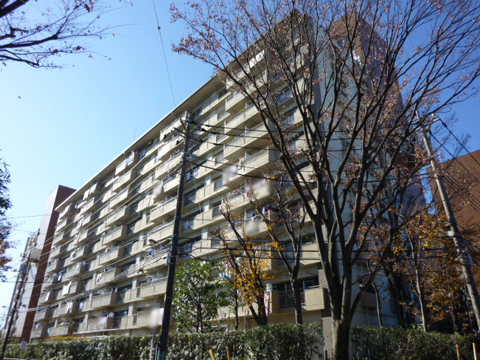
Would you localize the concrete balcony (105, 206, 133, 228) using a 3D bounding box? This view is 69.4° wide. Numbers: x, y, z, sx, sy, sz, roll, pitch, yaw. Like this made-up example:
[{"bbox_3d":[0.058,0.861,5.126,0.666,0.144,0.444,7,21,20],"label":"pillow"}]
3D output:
[{"bbox_3d":[-16.120,5.152,46.896,1.255,1.292,5.550,22,-34,-37],"label":"concrete balcony"}]

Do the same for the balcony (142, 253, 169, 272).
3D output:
[{"bbox_3d":[-7.690,8.174,34.906,1.255,1.292,5.375,22,-34,-37],"label":"balcony"}]

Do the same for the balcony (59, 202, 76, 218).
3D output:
[{"bbox_3d":[-33.477,6.283,67.634,1.150,1.370,5.130,22,-34,-37],"label":"balcony"}]

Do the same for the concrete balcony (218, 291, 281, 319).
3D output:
[{"bbox_3d":[0.756,8.803,24.103,1.255,1.292,5.393,22,-34,-37],"label":"concrete balcony"}]

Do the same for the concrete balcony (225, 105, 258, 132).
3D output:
[{"bbox_3d":[0.749,-5.472,31.082,1.200,1.304,5.000,22,-34,-37],"label":"concrete balcony"}]

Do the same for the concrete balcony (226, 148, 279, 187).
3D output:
[{"bbox_3d":[0.820,-0.925,29.220,1.150,1.370,5.470,22,-34,-37],"label":"concrete balcony"}]

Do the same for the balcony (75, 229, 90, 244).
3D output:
[{"bbox_3d":[-24.740,9.376,55.467,1.255,1.292,5.598,22,-34,-37],"label":"balcony"}]

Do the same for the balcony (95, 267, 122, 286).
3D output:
[{"bbox_3d":[-15.959,12.181,42.854,1.150,1.330,5.330,22,-34,-37],"label":"balcony"}]

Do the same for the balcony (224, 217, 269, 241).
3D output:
[{"bbox_3d":[0.848,3.905,26.344,1.150,1.330,5.330,22,-34,-37],"label":"balcony"}]

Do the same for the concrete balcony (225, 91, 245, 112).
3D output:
[{"bbox_3d":[-0.041,-7.493,33.316,1.255,1.292,2.750,22,-34,-37],"label":"concrete balcony"}]

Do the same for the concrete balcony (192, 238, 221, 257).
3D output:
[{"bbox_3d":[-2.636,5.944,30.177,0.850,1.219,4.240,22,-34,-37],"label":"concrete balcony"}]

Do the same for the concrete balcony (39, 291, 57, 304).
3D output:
[{"bbox_3d":[-33.455,20.769,60.381,1.150,1.370,5.130,22,-34,-37],"label":"concrete balcony"}]

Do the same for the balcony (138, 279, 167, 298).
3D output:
[{"bbox_3d":[-7.870,10.599,34.116,1.150,1.370,5.470,22,-34,-37],"label":"balcony"}]

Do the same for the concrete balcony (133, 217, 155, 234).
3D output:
[{"bbox_3d":[-11.098,5.307,41.164,0.721,1.292,5.287,22,-34,-37],"label":"concrete balcony"}]

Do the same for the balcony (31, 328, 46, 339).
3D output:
[{"bbox_3d":[-33.447,25.598,57.964,1.150,1.370,5.130,22,-34,-37],"label":"balcony"}]

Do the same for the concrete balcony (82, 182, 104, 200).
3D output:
[{"bbox_3d":[-24.702,2.206,59.038,1.255,1.292,5.598,22,-34,-37],"label":"concrete balcony"}]

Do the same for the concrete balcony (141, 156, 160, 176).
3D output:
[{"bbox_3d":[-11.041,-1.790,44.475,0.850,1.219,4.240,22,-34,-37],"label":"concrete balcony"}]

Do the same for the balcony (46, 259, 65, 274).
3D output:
[{"bbox_3d":[-33.462,15.941,62.799,1.150,1.370,5.130,22,-34,-37],"label":"balcony"}]

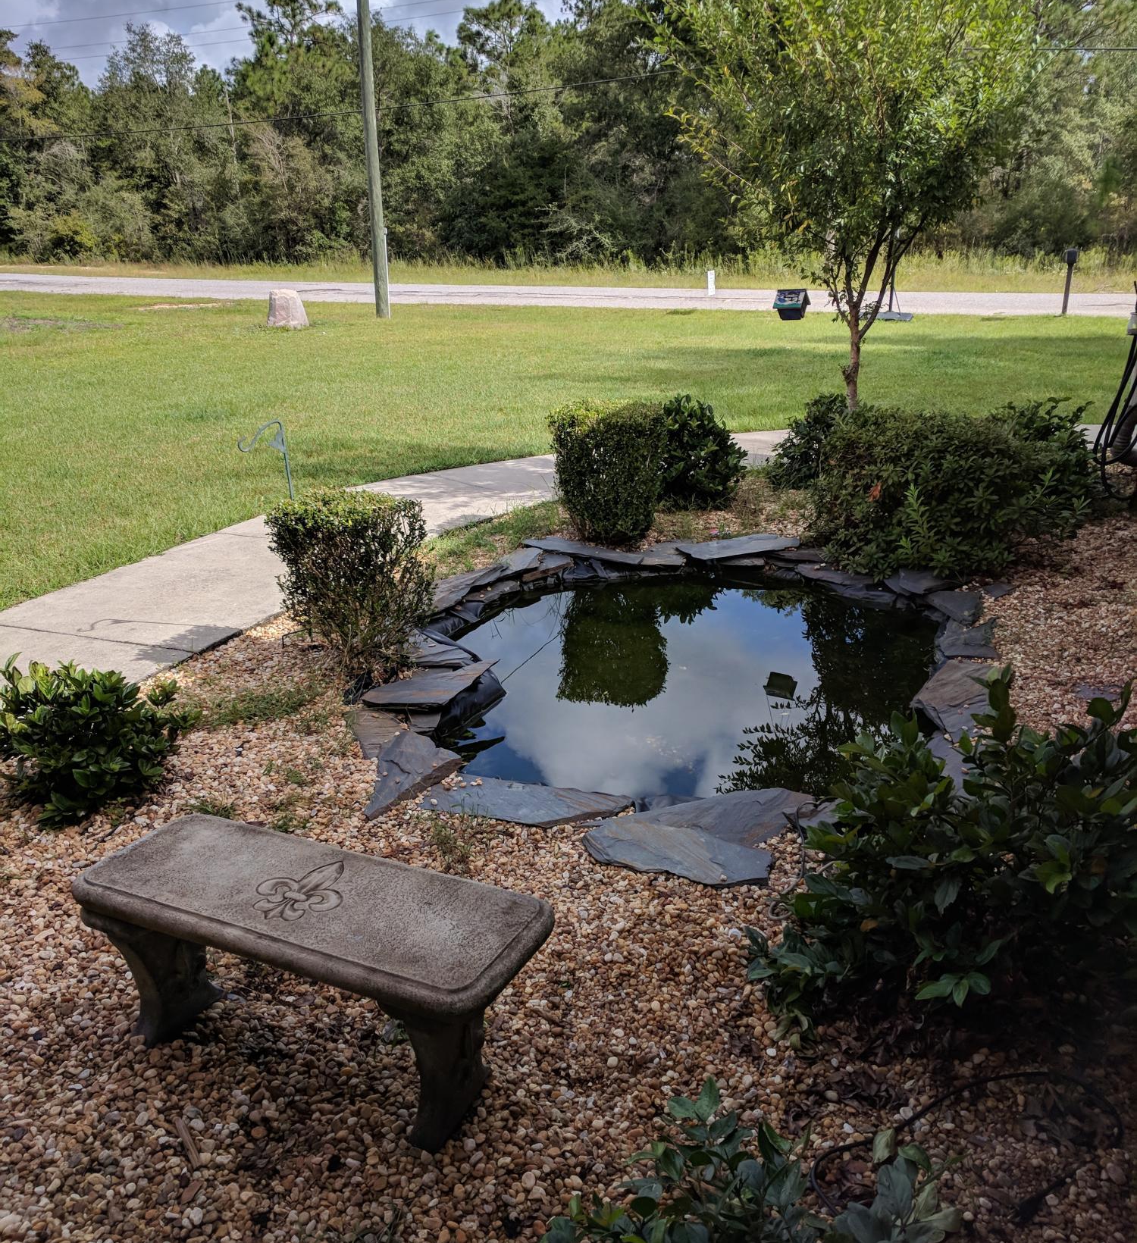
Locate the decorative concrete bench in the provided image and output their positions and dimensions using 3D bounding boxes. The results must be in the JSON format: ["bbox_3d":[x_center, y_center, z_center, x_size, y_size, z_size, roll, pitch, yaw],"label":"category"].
[{"bbox_3d":[-0.547,0.760,2.473,1.000,0.400,0.397,9,20,23],"label":"decorative concrete bench"}]

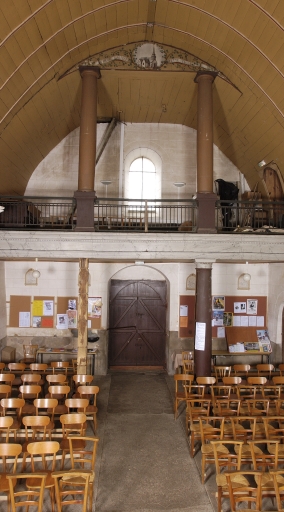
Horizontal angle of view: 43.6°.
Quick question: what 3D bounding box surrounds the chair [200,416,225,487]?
[{"bbox_3d":[1.037,2.807,5.084,0.420,0.820,0.450,1,-2,-1],"label":"chair"}]

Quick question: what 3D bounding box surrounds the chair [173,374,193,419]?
[{"bbox_3d":[0.923,2.955,7.463,0.420,0.780,0.470,1,-2,-2],"label":"chair"}]

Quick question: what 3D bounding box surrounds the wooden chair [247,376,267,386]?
[{"bbox_3d":[2.529,3.051,7.533,0.430,0.790,0.450,1,-1,-3],"label":"wooden chair"}]

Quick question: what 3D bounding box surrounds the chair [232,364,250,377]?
[{"bbox_3d":[2.339,2.942,8.039,0.430,0.820,0.480,1,-2,-1],"label":"chair"}]

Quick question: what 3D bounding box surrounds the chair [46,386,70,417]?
[{"bbox_3d":[-1.510,2.832,6.391,0.430,0.820,0.480,1,-2,-8],"label":"chair"}]

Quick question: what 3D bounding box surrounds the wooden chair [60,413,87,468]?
[{"bbox_3d":[-1.041,2.854,5.310,0.420,0.780,0.470,1,-2,-7],"label":"wooden chair"}]

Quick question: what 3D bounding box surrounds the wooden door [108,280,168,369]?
[{"bbox_3d":[-0.113,2.100,10.909,1.724,2.691,0.100,1,-1,-3],"label":"wooden door"}]

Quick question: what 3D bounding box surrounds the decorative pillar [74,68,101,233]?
[{"bbox_3d":[-1.197,-2.357,8.062,0.470,3.673,0.470,1,-1,-3],"label":"decorative pillar"}]

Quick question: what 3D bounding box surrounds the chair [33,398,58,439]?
[{"bbox_3d":[-1.646,2.871,5.936,0.420,0.780,0.470,1,-2,-4],"label":"chair"}]

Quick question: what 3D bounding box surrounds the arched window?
[{"bbox_3d":[0.015,-2.241,10.873,0.822,1.641,0.120,1,-1,-3],"label":"arched window"}]

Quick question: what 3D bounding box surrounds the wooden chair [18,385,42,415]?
[{"bbox_3d":[-2.170,2.937,6.713,0.430,0.790,0.450,1,-1,-3],"label":"wooden chair"}]

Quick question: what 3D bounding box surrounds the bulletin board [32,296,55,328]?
[{"bbox_3d":[-2.804,1.626,10.199,0.591,0.903,0.030,1,-1,-3],"label":"bulletin board"}]

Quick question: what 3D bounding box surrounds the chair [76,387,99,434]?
[{"bbox_3d":[-1.016,2.904,6.623,0.420,0.780,0.470,1,-2,-3],"label":"chair"}]

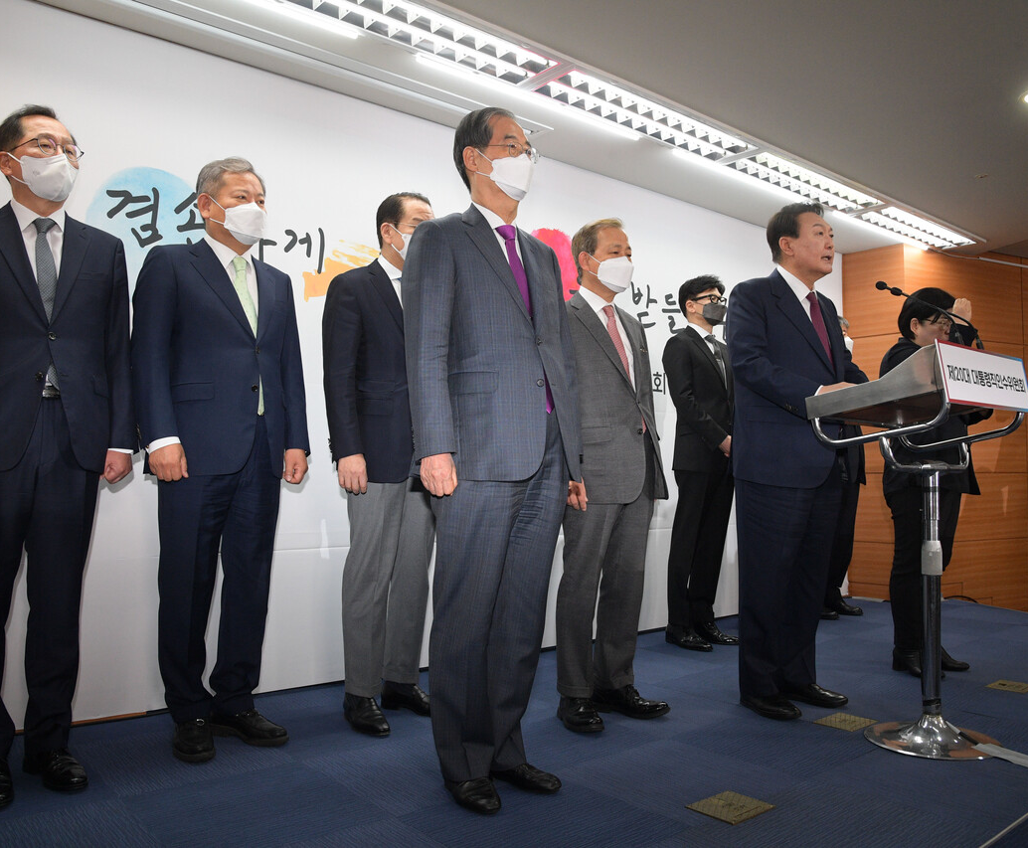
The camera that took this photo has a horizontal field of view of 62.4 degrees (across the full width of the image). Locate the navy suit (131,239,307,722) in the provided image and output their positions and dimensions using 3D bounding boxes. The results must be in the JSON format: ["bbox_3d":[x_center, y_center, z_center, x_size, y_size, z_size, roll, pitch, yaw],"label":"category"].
[{"bbox_3d":[-0.878,0.171,2.560,0.539,1.499,0.323,4,-5,-44],"label":"navy suit"}]

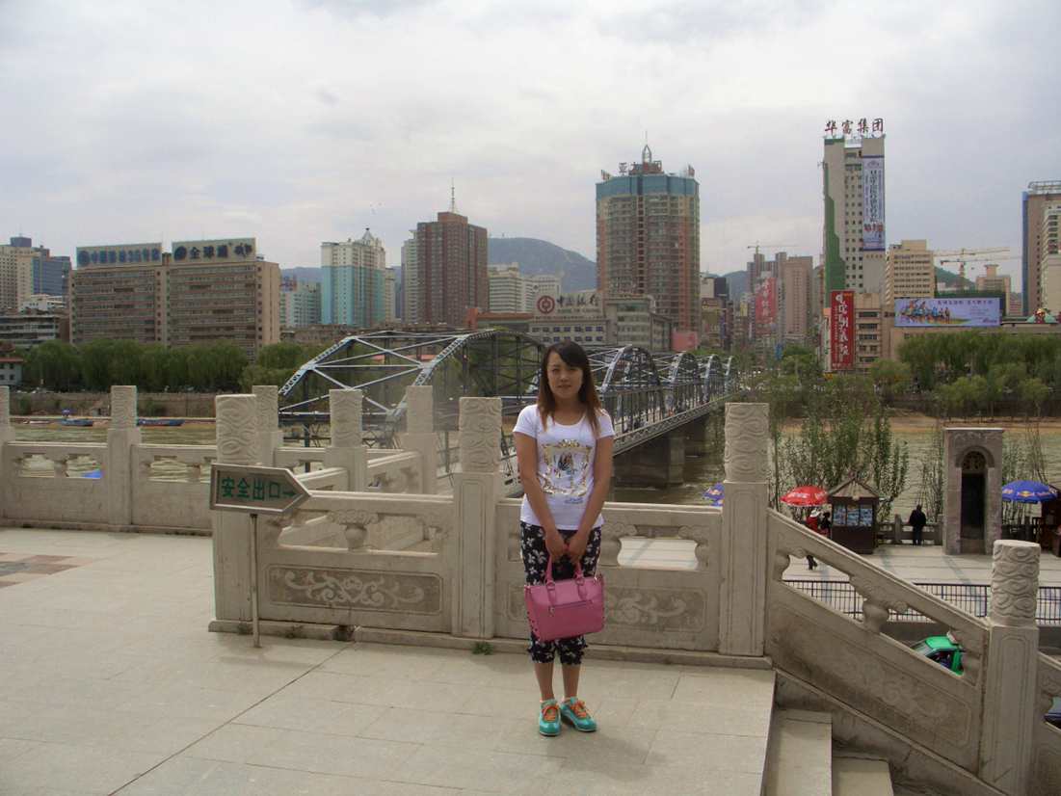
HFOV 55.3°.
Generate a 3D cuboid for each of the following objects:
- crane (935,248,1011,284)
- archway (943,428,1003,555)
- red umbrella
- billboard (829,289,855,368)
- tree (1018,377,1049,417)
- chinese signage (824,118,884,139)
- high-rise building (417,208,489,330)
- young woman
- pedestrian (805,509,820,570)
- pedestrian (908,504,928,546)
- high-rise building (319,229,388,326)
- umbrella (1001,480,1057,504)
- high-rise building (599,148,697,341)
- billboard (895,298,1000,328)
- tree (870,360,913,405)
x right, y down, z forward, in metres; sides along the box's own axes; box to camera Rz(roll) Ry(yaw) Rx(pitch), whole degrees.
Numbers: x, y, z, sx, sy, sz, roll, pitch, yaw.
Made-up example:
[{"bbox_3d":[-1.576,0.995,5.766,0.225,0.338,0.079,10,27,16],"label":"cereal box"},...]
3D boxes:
[{"bbox_3d":[227.379,-44.804,520.000,44.000,65.400,2.500,0,2,22],"label":"crane"},{"bbox_3d":[17.297,3.678,39.600,2.150,4.850,1.250,0,2,16],"label":"archway"},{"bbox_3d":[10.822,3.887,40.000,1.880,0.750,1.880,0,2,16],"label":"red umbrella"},{"bbox_3d":[94.920,-20.539,308.000,7.300,24.300,0.600,0,2,15],"label":"billboard"},{"bbox_3d":[128.300,-0.369,258.000,7.900,10.200,7.600,0,2,0],"label":"tree"},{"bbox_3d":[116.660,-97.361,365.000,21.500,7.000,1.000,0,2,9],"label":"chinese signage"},{"bbox_3d":[-55.800,-74.530,736.160,35.000,117.000,44.000,1,2,24],"label":"high-rise building"},{"bbox_3d":[0.140,0.560,4.220,0.440,1.610,0.360,0,2,-2],"label":"young woman"},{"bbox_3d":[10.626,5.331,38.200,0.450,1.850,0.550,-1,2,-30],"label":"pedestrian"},{"bbox_3d":[15.500,5.070,40.460,0.700,1.610,0.450,0,2,6],"label":"pedestrian"},{"bbox_3d":[-119.400,-62.624,684.000,35.000,97.500,26.000,0,2,16],"label":"high-rise building"},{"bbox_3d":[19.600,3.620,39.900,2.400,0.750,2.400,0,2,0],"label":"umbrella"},{"bbox_3d":[54.625,-63.490,470.000,47.000,108.100,38.000,0,2,11],"label":"high-rise building"},{"bbox_3d":[125.812,-25.714,305.000,32.000,8.700,1.200,0,2,7],"label":"billboard"},{"bbox_3d":[95.486,-4.468,268.000,11.000,11.600,10.500,0,2,16],"label":"tree"}]

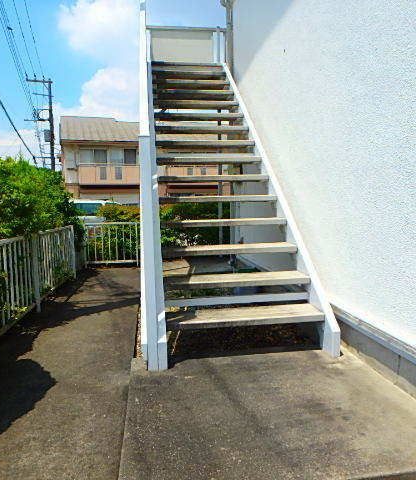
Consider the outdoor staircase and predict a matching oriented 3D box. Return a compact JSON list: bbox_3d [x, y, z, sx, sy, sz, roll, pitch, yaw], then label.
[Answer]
[{"bbox_3d":[-0.050,-0.897,3.997,1.180,2.964,3.802,-2,5,-8],"label":"outdoor staircase"}]

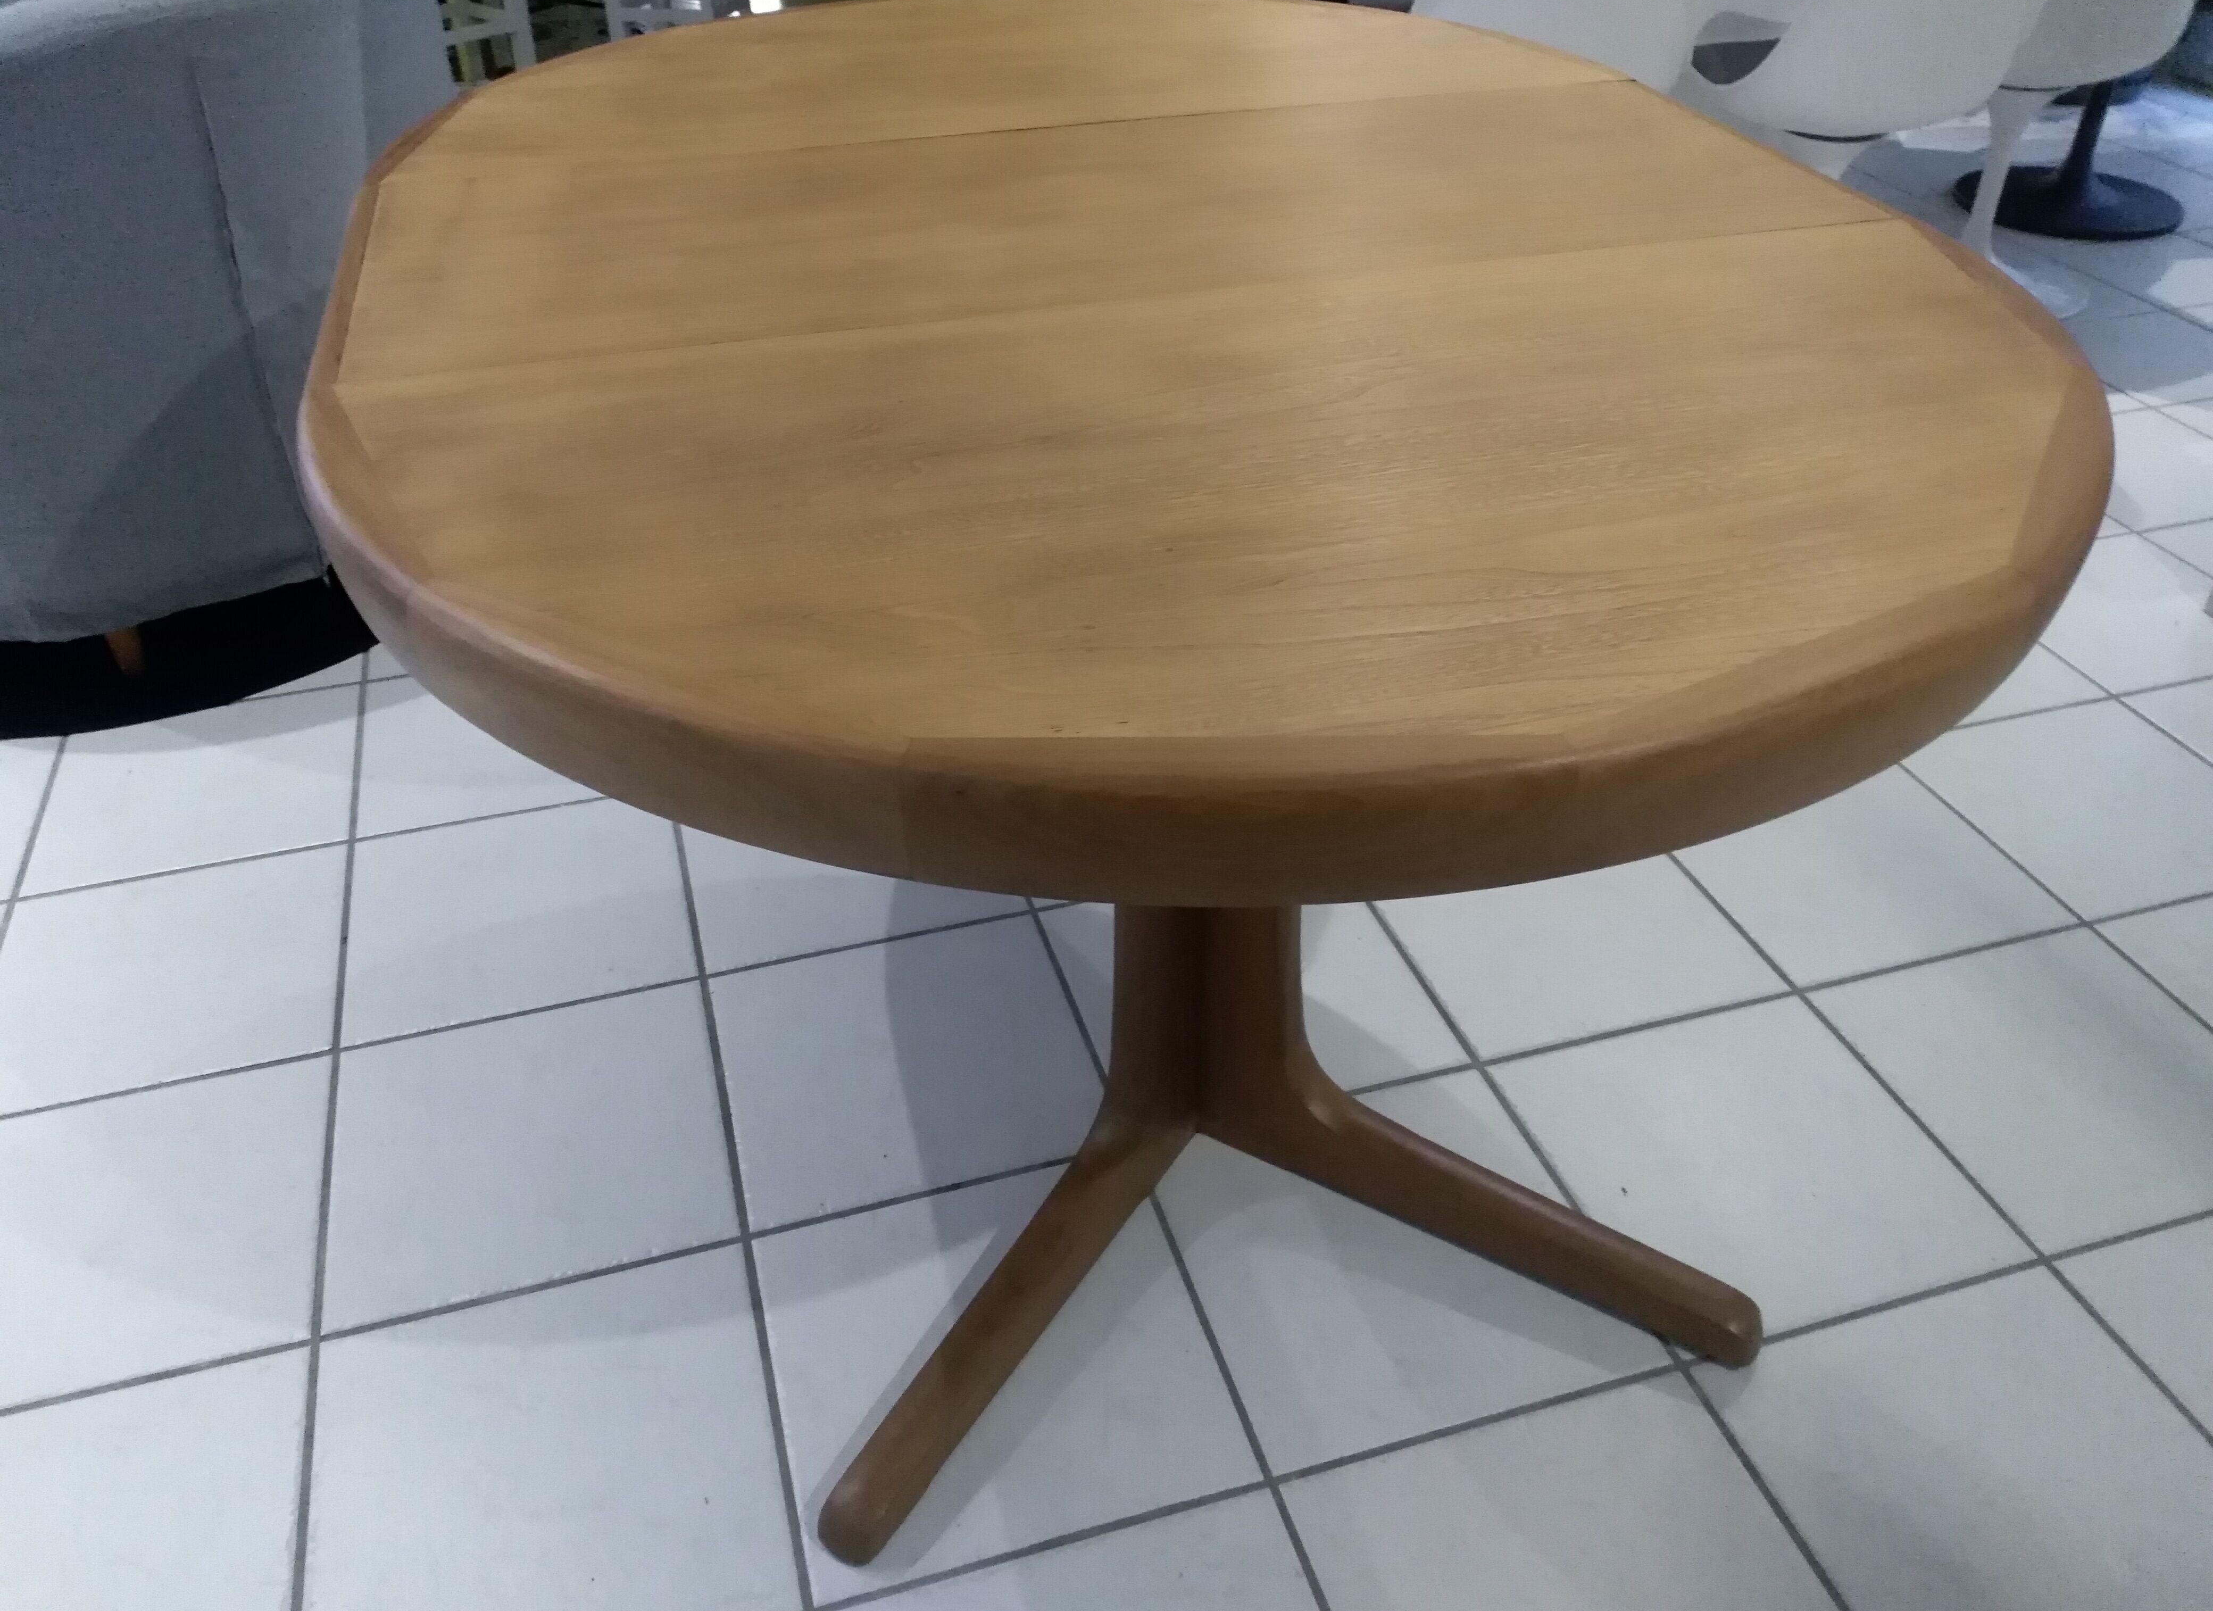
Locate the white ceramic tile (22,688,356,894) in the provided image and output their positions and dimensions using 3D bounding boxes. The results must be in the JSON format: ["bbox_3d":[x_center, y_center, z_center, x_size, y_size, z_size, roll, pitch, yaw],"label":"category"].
[{"bbox_3d":[-1.030,-0.024,1.915,0.328,0.010,0.328,-11,38,-13],"label":"white ceramic tile"}]

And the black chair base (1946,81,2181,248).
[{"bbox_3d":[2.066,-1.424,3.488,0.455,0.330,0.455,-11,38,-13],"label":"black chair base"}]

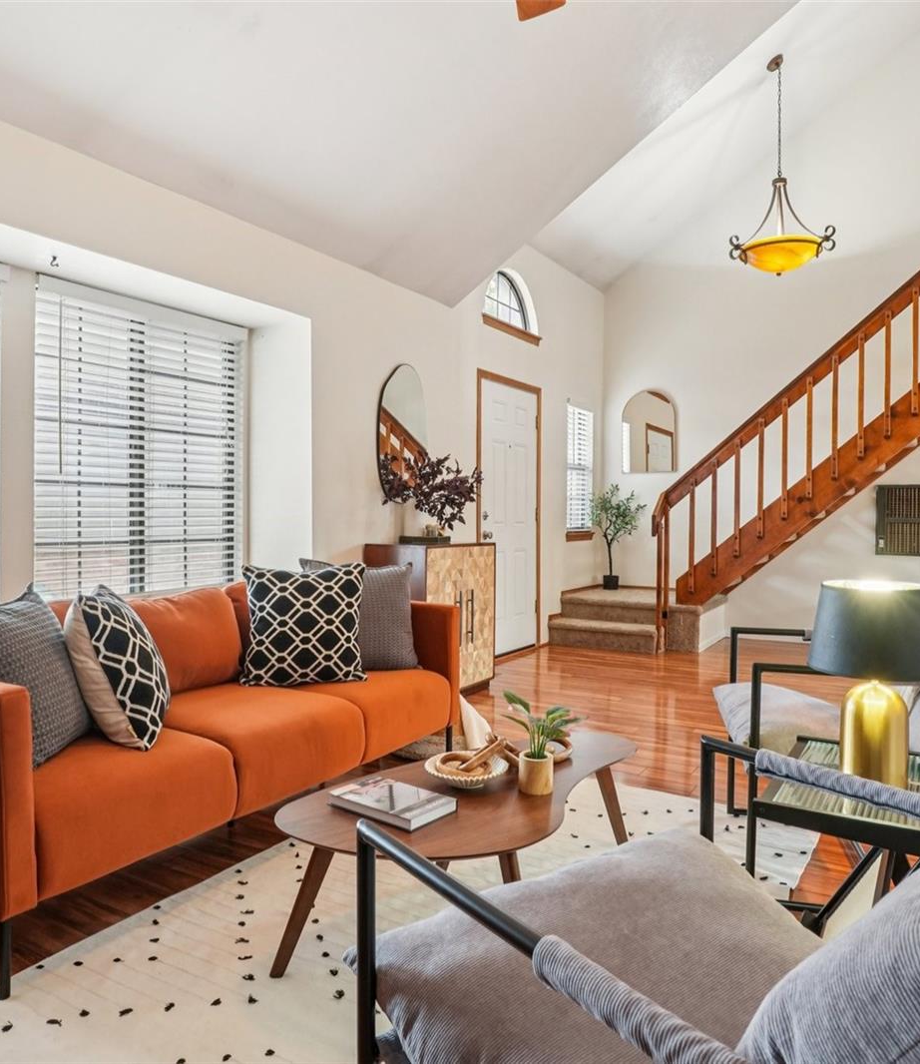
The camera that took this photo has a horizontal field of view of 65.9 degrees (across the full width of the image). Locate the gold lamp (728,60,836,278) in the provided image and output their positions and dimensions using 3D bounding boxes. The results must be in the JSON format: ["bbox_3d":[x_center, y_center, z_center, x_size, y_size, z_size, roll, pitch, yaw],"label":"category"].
[{"bbox_3d":[2.119,-2.418,4.680,0.650,1.464,0.650,0,1,35],"label":"gold lamp"}]

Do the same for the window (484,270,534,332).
[{"bbox_3d":[0.355,-1.772,5.412,0.100,0.410,0.780,0,1,35],"label":"window"}]

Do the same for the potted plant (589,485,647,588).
[{"bbox_3d":[1.458,0.041,6.579,0.464,0.963,0.439,0,1,35],"label":"potted plant"}]

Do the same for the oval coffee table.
[{"bbox_3d":[0.088,0.805,1.748,0.571,0.390,1.020,0,1,43],"label":"oval coffee table"}]

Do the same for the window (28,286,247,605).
[{"bbox_3d":[-1.527,-0.381,3.522,0.100,1.484,1.100,0,1,35],"label":"window"}]

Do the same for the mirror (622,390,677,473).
[{"bbox_3d":[1.766,-0.927,6.597,0.524,0.773,0.030,0,1,35],"label":"mirror"}]

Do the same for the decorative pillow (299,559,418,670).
[{"bbox_3d":[-0.427,0.361,3.020,0.490,0.470,0.160,0,-13,13],"label":"decorative pillow"}]

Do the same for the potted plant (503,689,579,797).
[{"bbox_3d":[0.192,0.492,1.671,0.162,0.235,0.162,-1,1,0],"label":"potted plant"}]

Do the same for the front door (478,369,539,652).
[{"bbox_3d":[0.378,-0.103,5.428,0.090,2.086,0.924,0,1,35],"label":"front door"}]

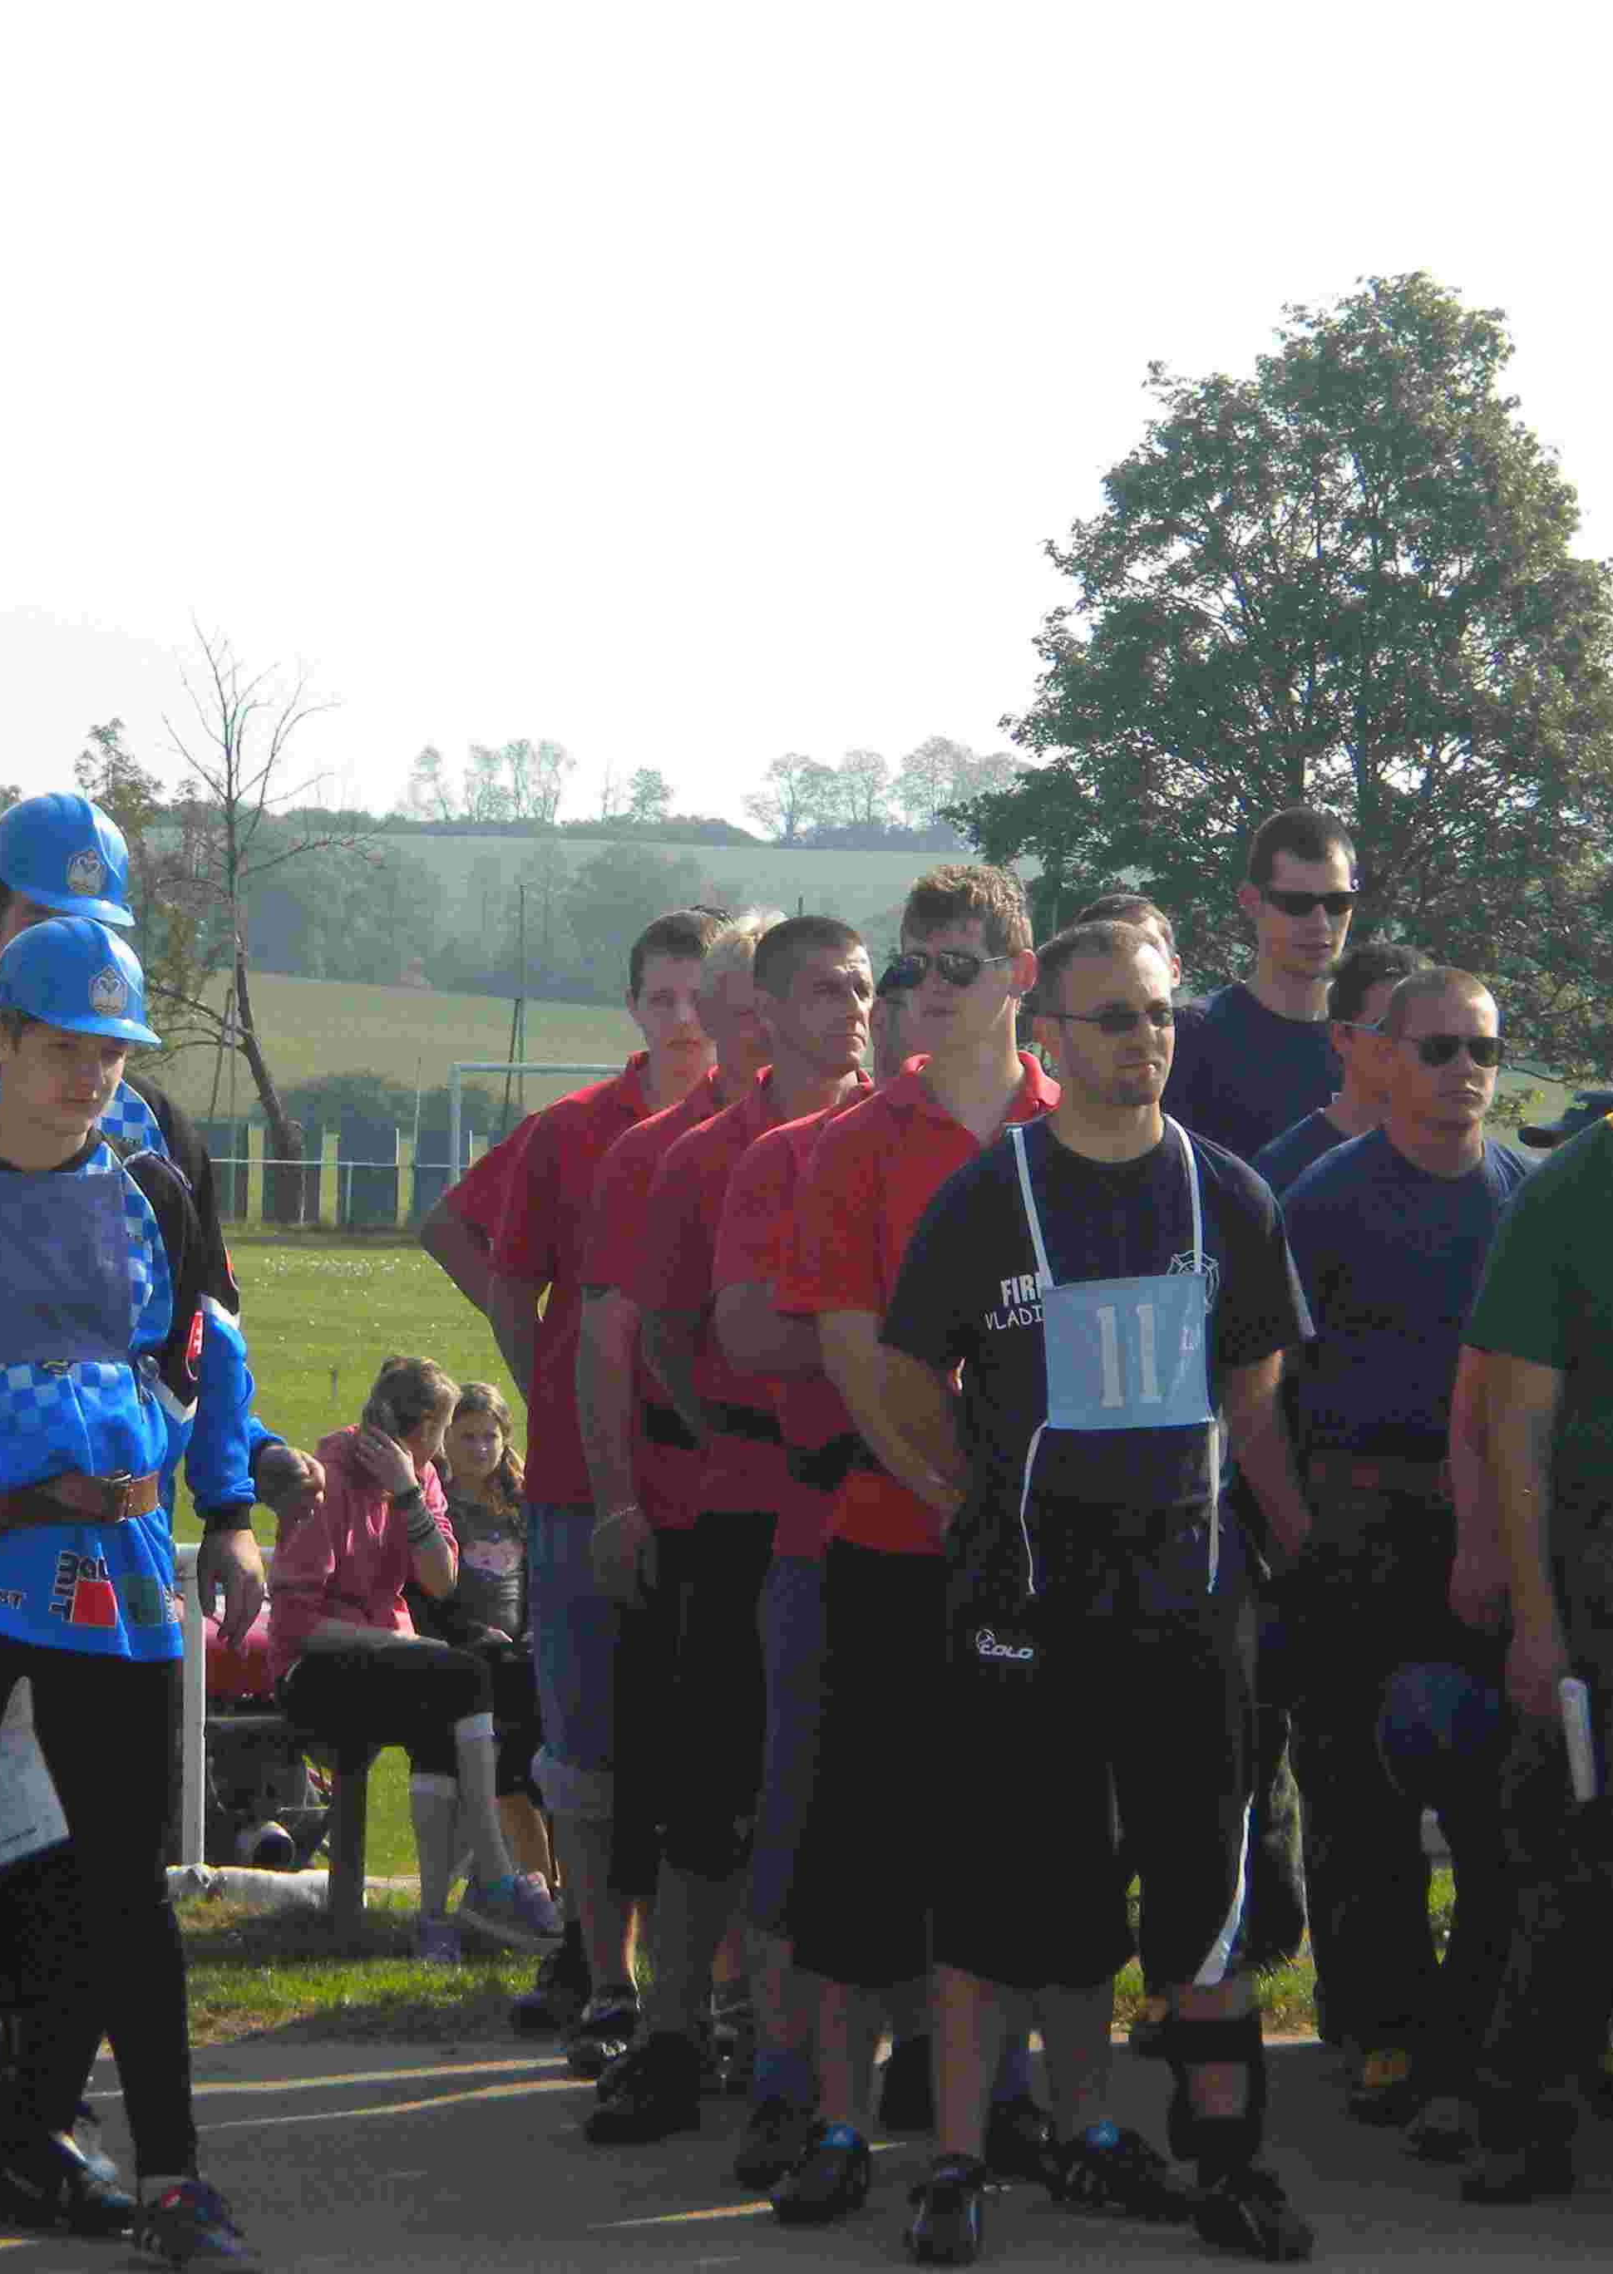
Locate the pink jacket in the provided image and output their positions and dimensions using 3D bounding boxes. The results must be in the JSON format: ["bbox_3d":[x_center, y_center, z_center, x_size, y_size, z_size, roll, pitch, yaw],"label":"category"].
[{"bbox_3d":[-0.815,0.755,16.700,0.360,0.460,0.400,0,0,41],"label":"pink jacket"}]

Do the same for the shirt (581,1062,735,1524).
[{"bbox_3d":[-0.078,0.243,14.000,0.550,0.690,0.310,0,1,-21],"label":"shirt"}]

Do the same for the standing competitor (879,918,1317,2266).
[{"bbox_3d":[0.390,0.603,12.350,0.590,1.780,0.400,0,1,-20],"label":"standing competitor"}]

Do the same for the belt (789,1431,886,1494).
[{"bbox_3d":[0.141,0.455,12.850,0.370,0.090,0.280,0,0,-15],"label":"belt"}]

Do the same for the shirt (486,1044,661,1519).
[{"bbox_3d":[-0.257,0.231,14.800,0.500,0.730,0.320,0,0,-15],"label":"shirt"}]

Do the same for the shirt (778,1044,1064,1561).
[{"bbox_3d":[0.229,0.232,12.800,0.560,0.700,0.310,0,1,-22],"label":"shirt"}]

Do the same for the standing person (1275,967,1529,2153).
[{"bbox_3d":[0.875,0.609,13.400,0.500,1.730,0.340,0,0,-20],"label":"standing person"}]

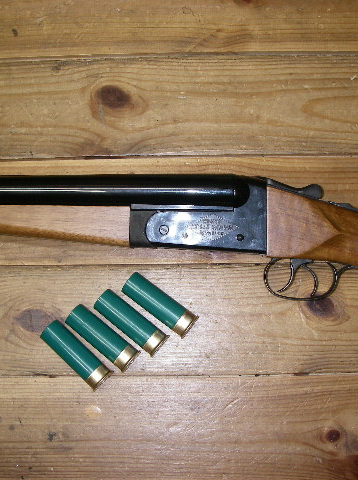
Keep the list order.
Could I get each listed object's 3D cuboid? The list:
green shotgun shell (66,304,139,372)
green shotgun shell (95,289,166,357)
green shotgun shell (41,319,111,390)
[{"bbox_3d":[-0.065,0.081,0.586,0.066,0.022,0.022,38,86,6],"label":"green shotgun shell"},{"bbox_3d":[-0.041,0.068,0.587,0.066,0.022,0.022,38,86,6],"label":"green shotgun shell"},{"bbox_3d":[-0.086,0.095,0.585,0.067,0.022,0.022,42,86,6],"label":"green shotgun shell"}]

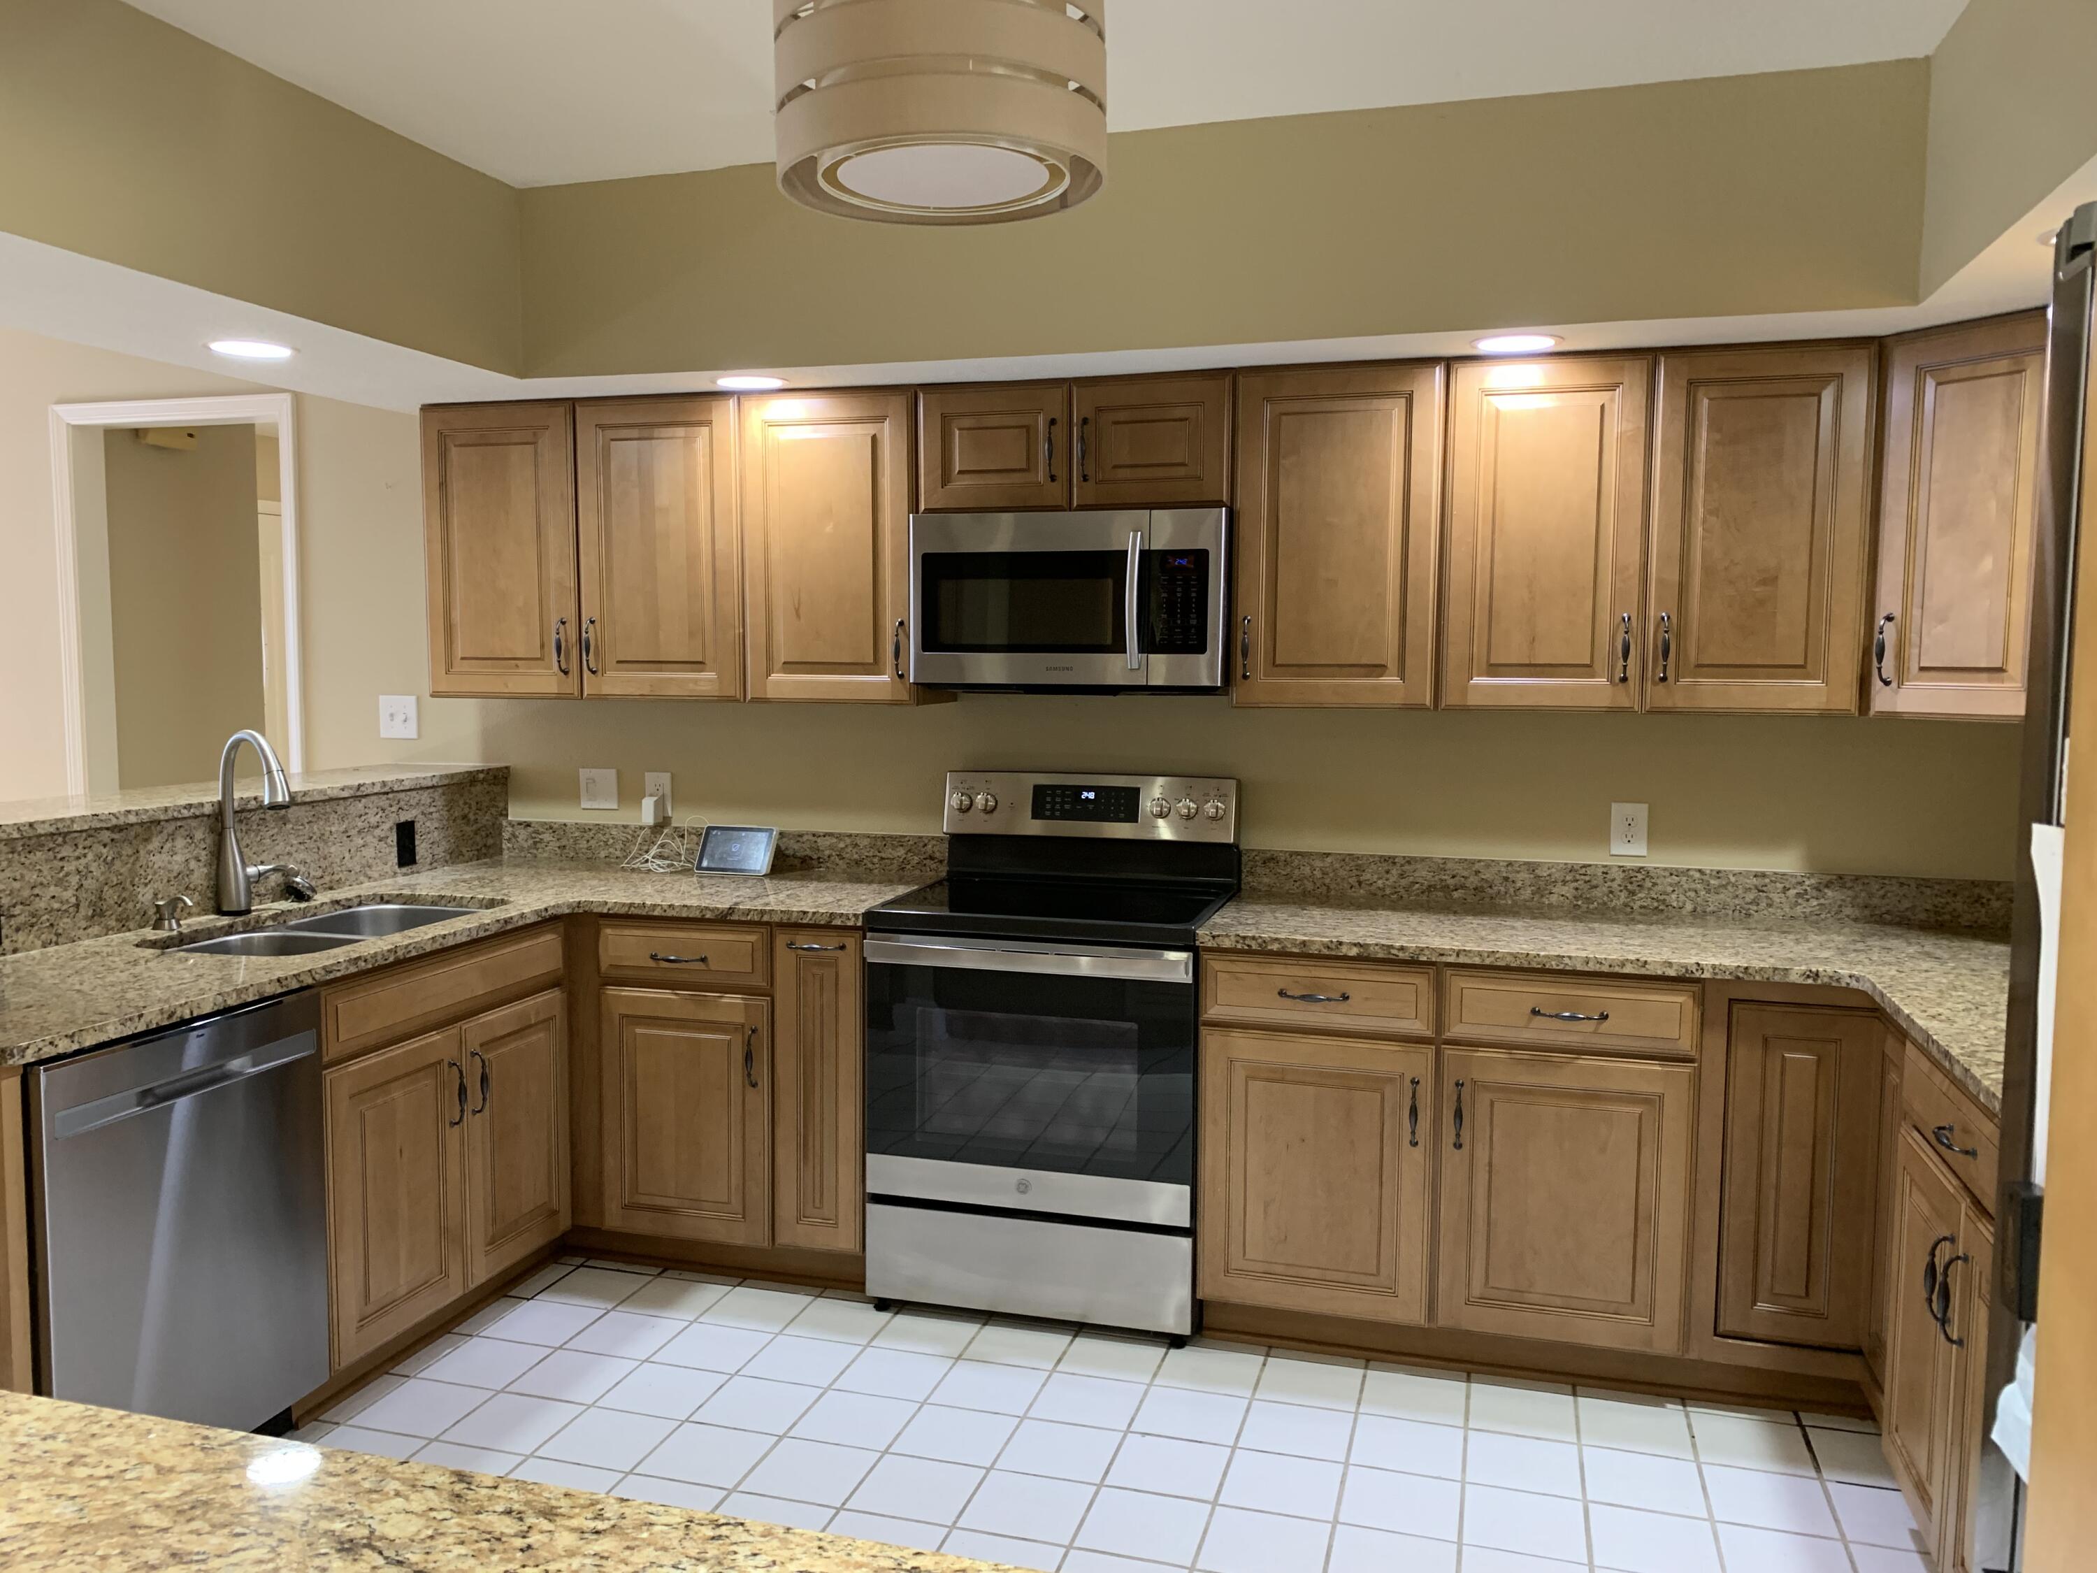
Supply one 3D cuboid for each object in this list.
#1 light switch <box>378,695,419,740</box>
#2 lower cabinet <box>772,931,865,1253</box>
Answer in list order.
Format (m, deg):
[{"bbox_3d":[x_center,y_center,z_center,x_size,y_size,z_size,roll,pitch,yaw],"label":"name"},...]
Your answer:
[{"bbox_3d":[-1.893,-0.202,4.592,0.124,0.123,0.012,2,5,16],"label":"light switch"},{"bbox_3d":[-0.448,0.683,3.909,0.225,0.759,0.598,2,5,16],"label":"lower cabinet"}]

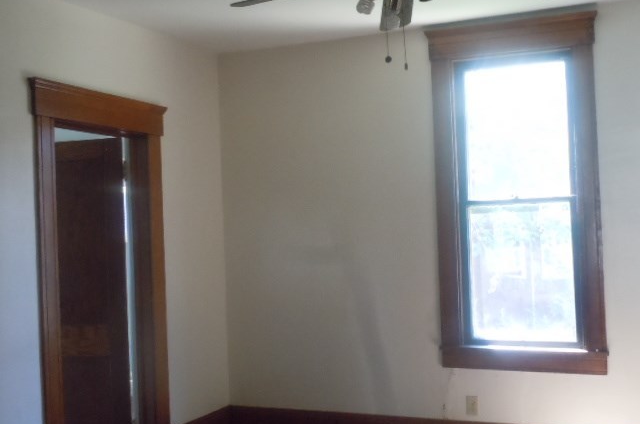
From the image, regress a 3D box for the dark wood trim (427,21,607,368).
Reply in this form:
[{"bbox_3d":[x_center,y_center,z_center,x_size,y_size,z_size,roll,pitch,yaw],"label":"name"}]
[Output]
[{"bbox_3d":[1.148,-0.088,4.254,0.980,2.050,0.120,-2,-1,21],"label":"dark wood trim"}]

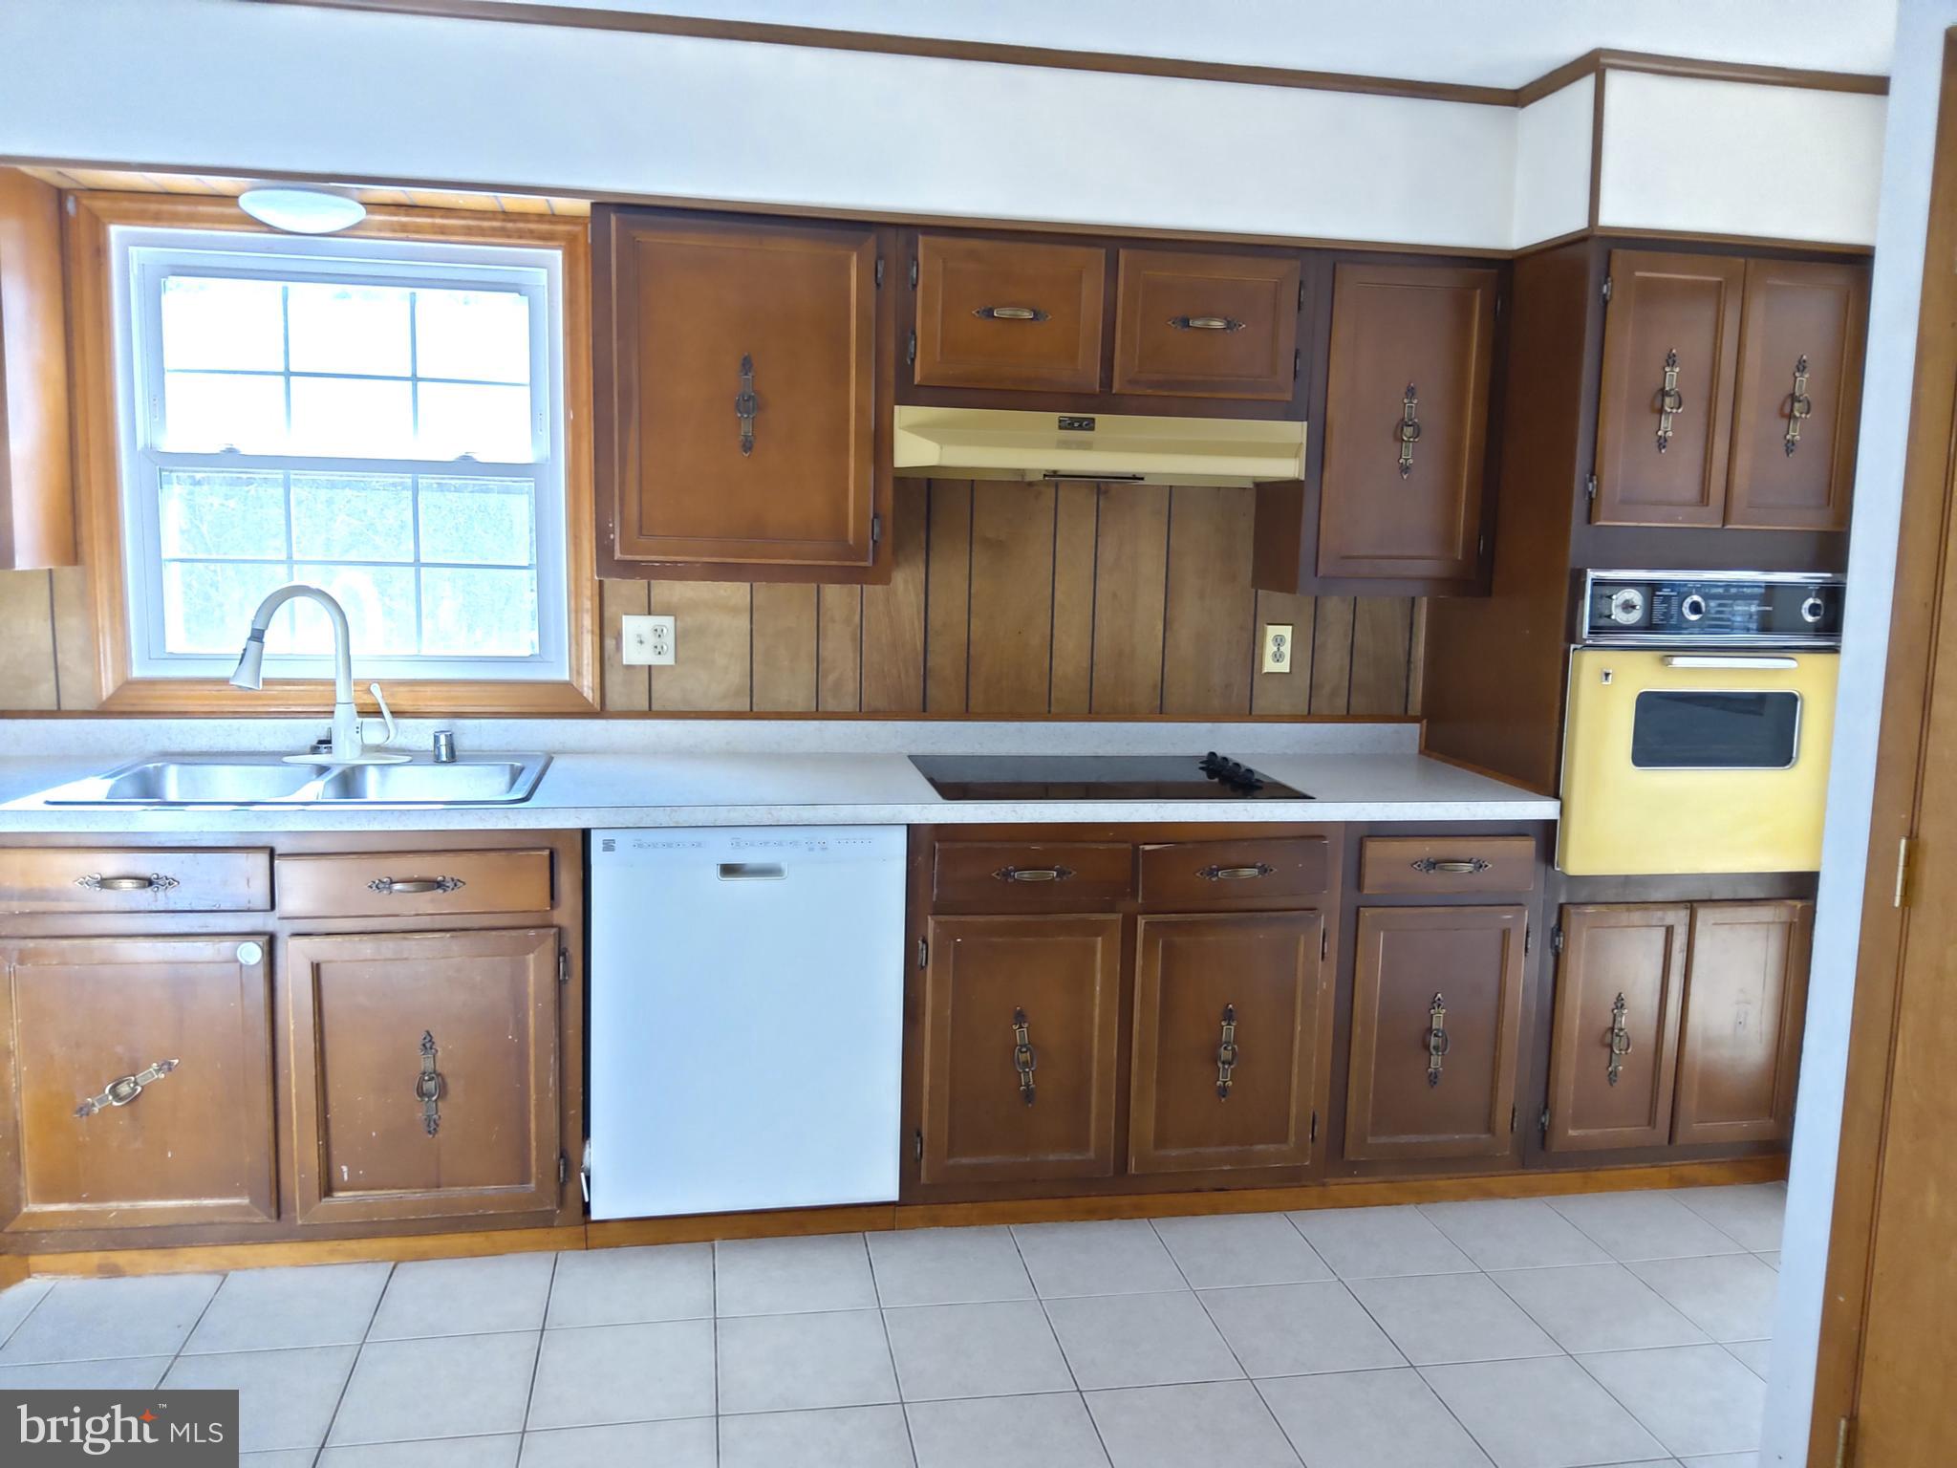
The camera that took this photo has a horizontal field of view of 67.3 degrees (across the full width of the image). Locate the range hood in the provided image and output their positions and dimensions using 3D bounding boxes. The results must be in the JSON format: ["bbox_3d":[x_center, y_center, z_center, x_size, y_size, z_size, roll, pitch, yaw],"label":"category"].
[{"bbox_3d":[0.263,-0.631,3.239,0.918,0.137,0.444,0,8,-10],"label":"range hood"}]

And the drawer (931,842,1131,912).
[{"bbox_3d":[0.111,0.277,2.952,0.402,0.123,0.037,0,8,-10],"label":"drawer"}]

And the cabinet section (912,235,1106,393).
[{"bbox_3d":[0.066,-0.876,3.083,0.397,0.297,0.027,0,8,-10],"label":"cabinet section"}]

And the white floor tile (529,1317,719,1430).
[{"bbox_3d":[-0.603,1.099,2.518,0.303,0.010,0.303,0,8,-10],"label":"white floor tile"}]

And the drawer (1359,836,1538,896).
[{"bbox_3d":[0.946,0.248,3.262,0.392,0.118,0.400,0,8,-10],"label":"drawer"}]

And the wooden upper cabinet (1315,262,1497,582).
[{"bbox_3d":[0.935,-0.703,3.420,0.442,0.732,0.301,0,8,-10],"label":"wooden upper cabinet"}]

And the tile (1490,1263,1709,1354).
[{"bbox_3d":[1.199,1.113,2.853,0.303,0.010,0.303,0,8,-10],"label":"tile"}]

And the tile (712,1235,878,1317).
[{"bbox_3d":[-0.356,1.060,2.864,0.303,0.010,0.293,0,8,-10],"label":"tile"}]

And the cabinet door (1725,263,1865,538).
[{"bbox_3d":[1.739,-0.713,3.119,0.295,0.556,0.025,0,7,-10],"label":"cabinet door"}]

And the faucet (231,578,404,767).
[{"bbox_3d":[-1.399,-0.127,3.107,0.350,0.370,0.130,-3,9,-32],"label":"faucet"}]

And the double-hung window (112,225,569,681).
[{"bbox_3d":[-1.365,-0.591,3.224,0.909,0.936,0.090,0,8,-10],"label":"double-hung window"}]

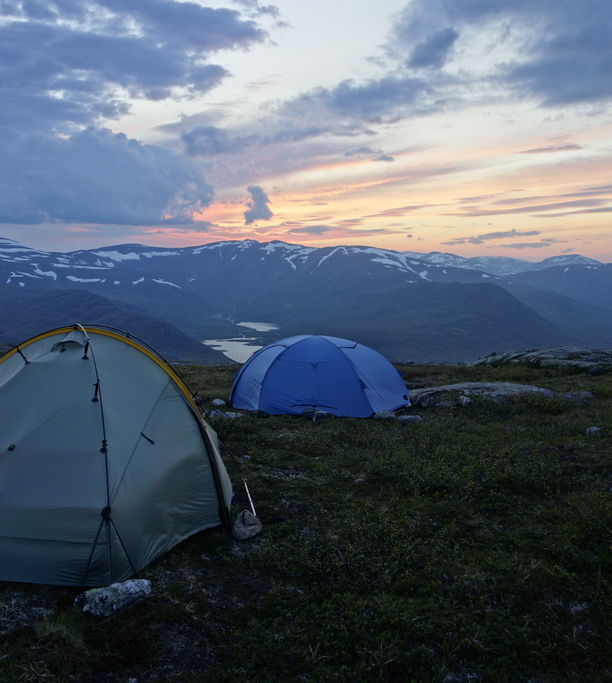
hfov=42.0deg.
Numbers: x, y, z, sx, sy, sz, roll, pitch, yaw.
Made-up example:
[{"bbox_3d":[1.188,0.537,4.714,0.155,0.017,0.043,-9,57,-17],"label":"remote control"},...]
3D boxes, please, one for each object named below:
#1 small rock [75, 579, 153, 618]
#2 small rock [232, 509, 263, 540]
[{"bbox_3d":[-0.716,0.945,2.970,0.280,0.115,0.140,-2,4,-26],"label":"small rock"},{"bbox_3d":[-0.295,0.924,4.030,0.145,0.140,0.120,0,4,-6],"label":"small rock"}]

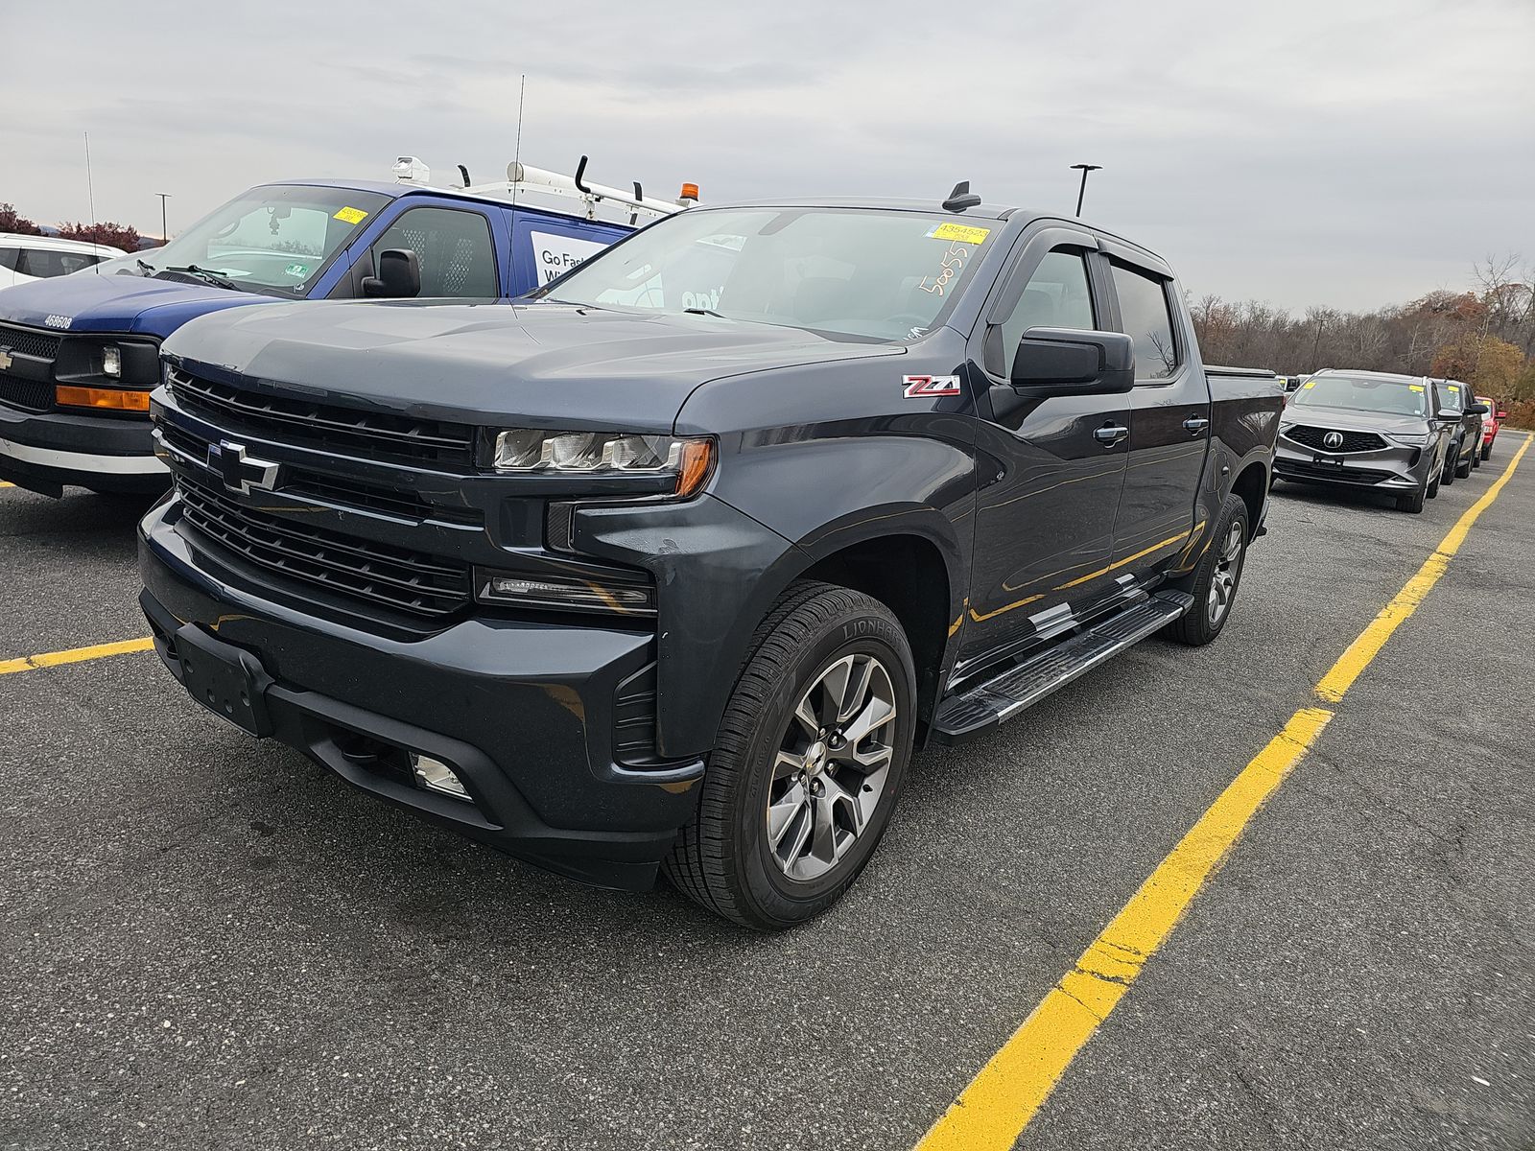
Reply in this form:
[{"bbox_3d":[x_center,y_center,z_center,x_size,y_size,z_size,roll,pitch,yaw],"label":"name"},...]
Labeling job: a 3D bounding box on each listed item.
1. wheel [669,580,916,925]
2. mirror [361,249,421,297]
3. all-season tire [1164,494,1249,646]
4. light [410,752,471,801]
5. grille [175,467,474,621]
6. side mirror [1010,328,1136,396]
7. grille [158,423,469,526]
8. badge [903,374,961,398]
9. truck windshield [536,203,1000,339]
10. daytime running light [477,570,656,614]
[{"bbox_3d":[0.071,0.419,2.439,0.285,0.825,0.825,14,16,34],"label":"wheel"},{"bbox_3d":[-1.835,-1.478,4.998,0.260,0.260,0.190,15,16,35],"label":"mirror"},{"bbox_3d":[2.311,-0.041,5.404,0.280,0.820,0.820,15,16,35],"label":"all-season tire"},{"bbox_3d":[-0.632,0.391,1.995,0.135,0.075,0.070,10,13,17],"label":"light"},{"bbox_3d":[-1.051,-0.082,2.211,1.160,0.130,0.160,15,16,35],"label":"grille"},{"bbox_3d":[0.780,-0.541,2.625,0.285,0.180,0.170,15,16,35],"label":"side mirror"},{"bbox_3d":[-1.041,-0.247,2.164,1.240,0.095,0.170,15,16,35],"label":"grille"},{"bbox_3d":[0.376,-0.432,2.335,0.018,0.056,0.285,15,16,35],"label":"badge"},{"bbox_3d":[-0.037,-1.001,3.291,1.550,0.140,0.820,15,50,35],"label":"truck windshield"},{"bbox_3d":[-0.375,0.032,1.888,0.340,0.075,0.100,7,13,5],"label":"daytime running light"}]

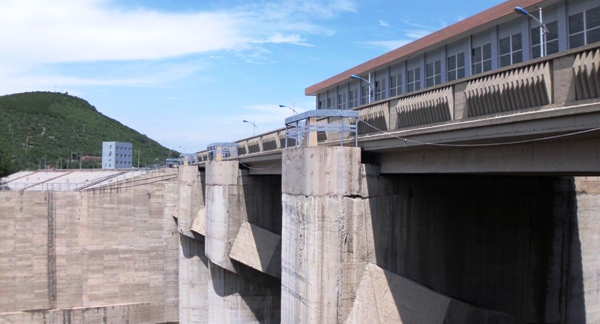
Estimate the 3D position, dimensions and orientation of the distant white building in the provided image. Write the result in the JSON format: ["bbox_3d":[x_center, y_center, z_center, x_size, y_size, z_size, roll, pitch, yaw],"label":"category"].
[{"bbox_3d":[-87.644,-2.920,233.198,7.306,12.851,12.401,0,-2,18],"label":"distant white building"}]

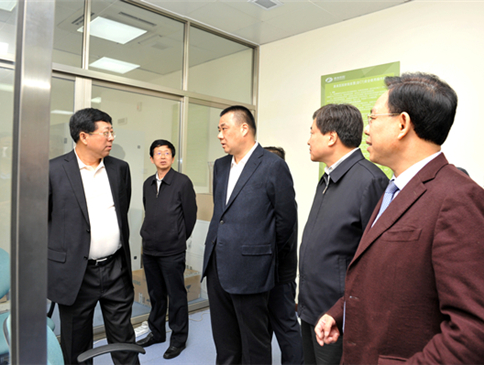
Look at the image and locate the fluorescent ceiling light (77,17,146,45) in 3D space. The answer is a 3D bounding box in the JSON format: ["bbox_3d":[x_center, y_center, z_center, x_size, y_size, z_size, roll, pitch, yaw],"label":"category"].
[{"bbox_3d":[-1.446,-1.695,4.068,0.580,0.060,0.600,0,4,-43],"label":"fluorescent ceiling light"}]

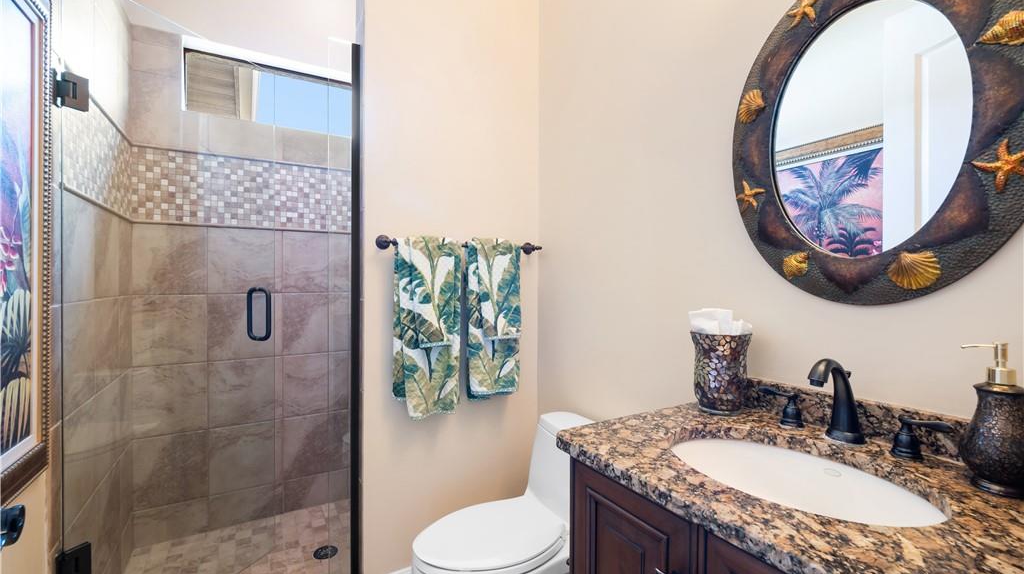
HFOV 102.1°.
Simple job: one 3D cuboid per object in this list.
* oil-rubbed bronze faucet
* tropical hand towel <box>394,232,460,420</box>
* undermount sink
[{"bbox_3d":[0.652,0.233,0.845,0.172,0.170,0.060,0,0,-31],"label":"oil-rubbed bronze faucet"},{"bbox_3d":[-0.307,0.146,1.526,0.245,0.650,0.085,0,0,-30],"label":"tropical hand towel"},{"bbox_3d":[0.487,0.426,0.748,0.375,0.165,0.445,0,0,-31],"label":"undermount sink"}]

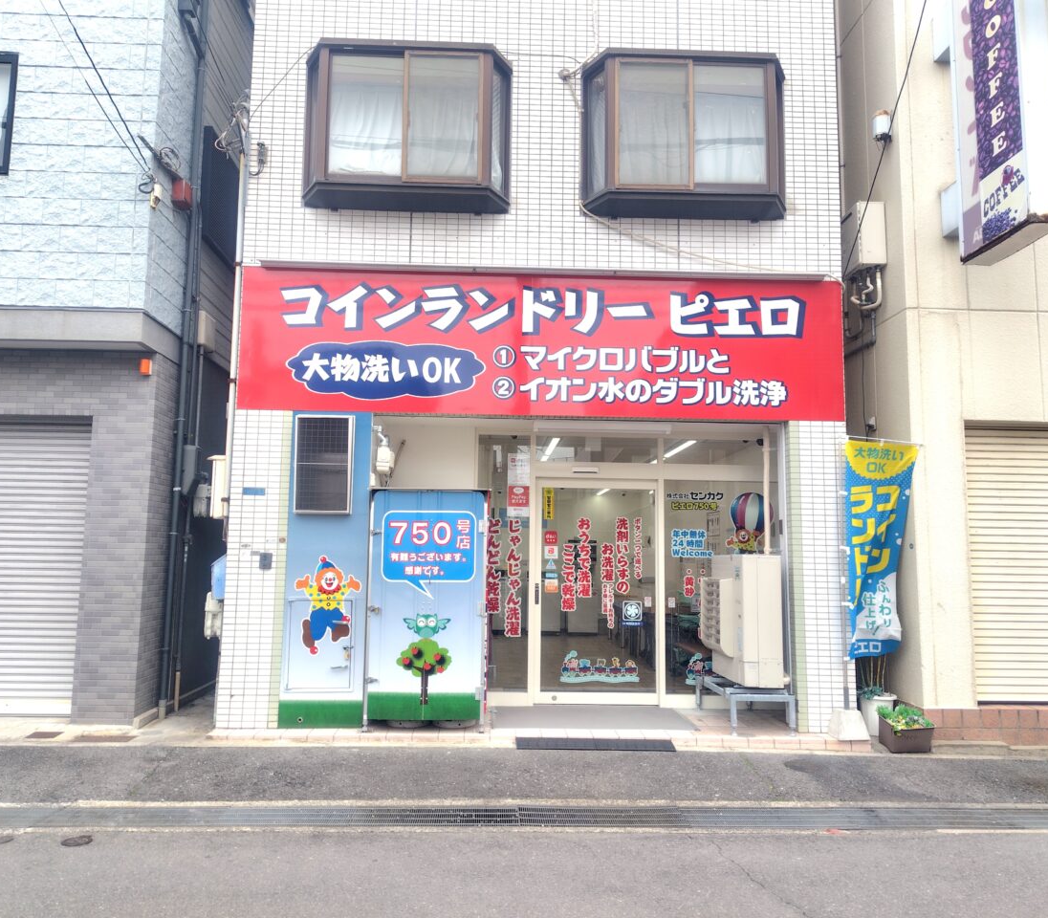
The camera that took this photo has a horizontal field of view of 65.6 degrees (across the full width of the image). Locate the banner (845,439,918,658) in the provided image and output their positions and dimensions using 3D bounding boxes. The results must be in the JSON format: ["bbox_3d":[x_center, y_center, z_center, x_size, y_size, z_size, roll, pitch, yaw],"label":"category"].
[{"bbox_3d":[2.973,0.733,6.688,0.600,1.787,0.130,0,-7,2],"label":"banner"}]

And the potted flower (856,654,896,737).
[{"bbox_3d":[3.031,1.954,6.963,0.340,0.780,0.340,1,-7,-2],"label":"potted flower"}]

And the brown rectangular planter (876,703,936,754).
[{"bbox_3d":[3.036,2.155,6.481,0.350,0.300,0.340,1,-7,-2],"label":"brown rectangular planter"}]

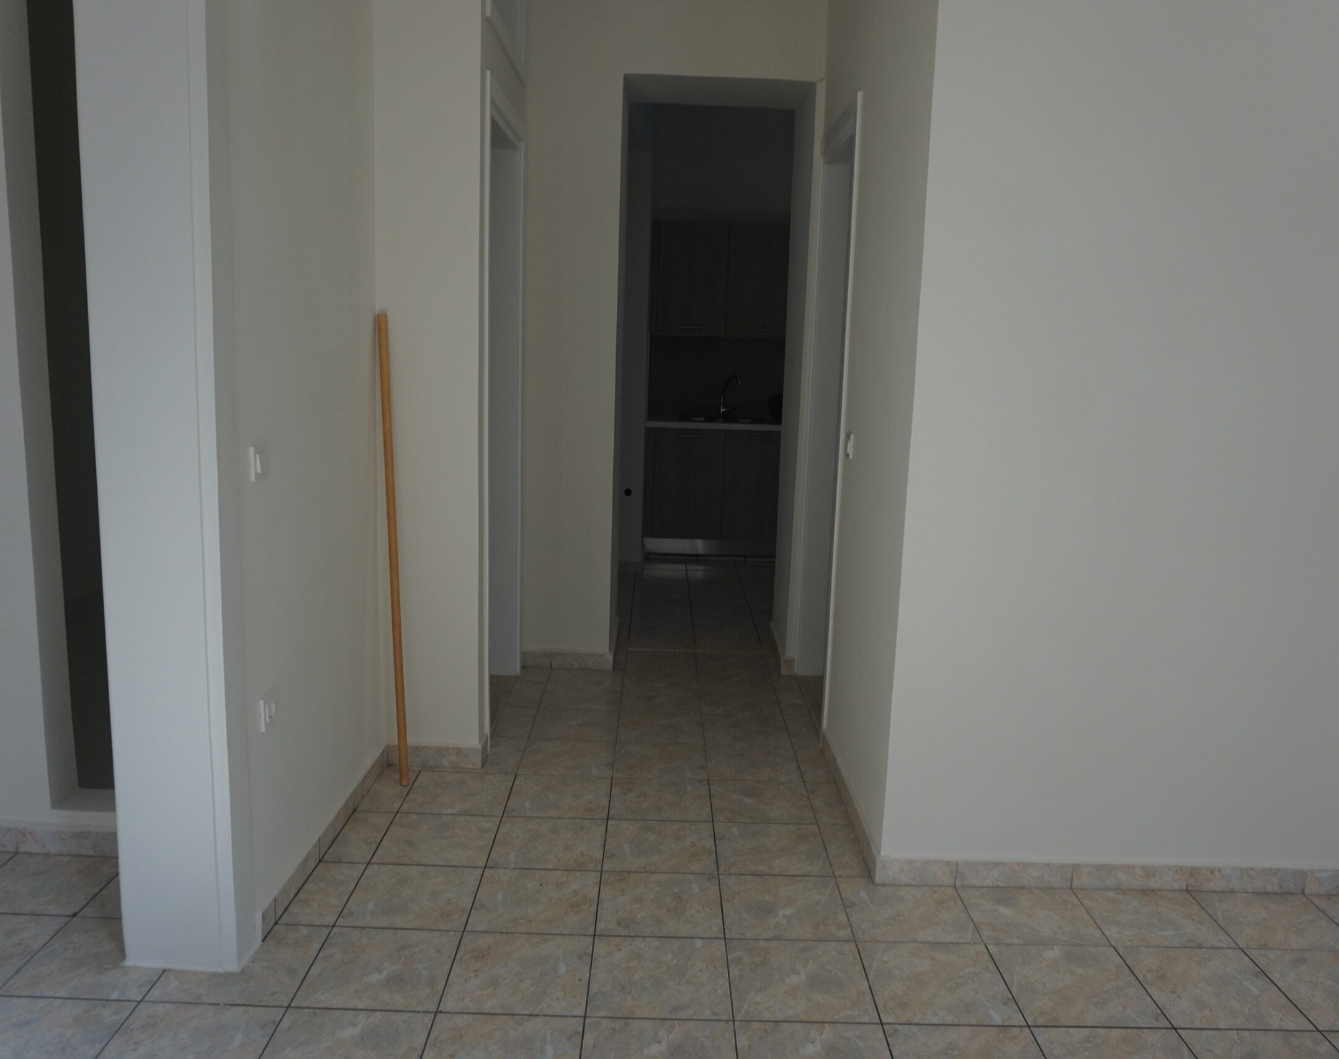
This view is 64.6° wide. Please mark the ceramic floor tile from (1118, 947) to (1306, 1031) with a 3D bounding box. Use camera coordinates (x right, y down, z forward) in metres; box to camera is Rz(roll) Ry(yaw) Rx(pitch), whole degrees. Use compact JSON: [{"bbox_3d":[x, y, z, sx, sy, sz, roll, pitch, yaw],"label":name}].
[{"bbox_3d":[1.208,1.027,2.368,0.307,0.011,0.307,2,10,-1],"label":"ceramic floor tile"}]

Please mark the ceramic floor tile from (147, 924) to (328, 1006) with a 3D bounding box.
[{"bbox_3d":[-1.008,1.028,2.479,0.326,0.010,0.326,2,10,-1],"label":"ceramic floor tile"}]

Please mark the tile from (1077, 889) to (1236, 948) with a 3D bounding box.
[{"bbox_3d":[1.209,0.978,2.653,0.307,0.011,0.273,2,10,-1],"label":"tile"}]

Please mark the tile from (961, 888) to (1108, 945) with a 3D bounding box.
[{"bbox_3d":[0.956,1.031,2.812,0.323,0.010,0.284,2,10,-1],"label":"tile"}]

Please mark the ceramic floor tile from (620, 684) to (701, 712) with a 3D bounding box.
[{"bbox_3d":[-0.033,0.714,4.434,0.326,0.010,0.326,2,10,-1],"label":"ceramic floor tile"}]

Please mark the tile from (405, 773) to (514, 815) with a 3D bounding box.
[{"bbox_3d":[-0.689,0.871,3.487,0.327,0.010,0.327,2,10,-1],"label":"tile"}]

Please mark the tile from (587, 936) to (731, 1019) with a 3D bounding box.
[{"bbox_3d":[-0.021,1.060,2.491,0.326,0.010,0.326,2,10,-1],"label":"tile"}]

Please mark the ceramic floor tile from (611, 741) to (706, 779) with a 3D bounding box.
[{"bbox_3d":[-0.031,0.830,3.785,0.323,0.010,0.323,2,10,-1],"label":"ceramic floor tile"}]

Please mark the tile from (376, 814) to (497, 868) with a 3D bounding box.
[{"bbox_3d":[-0.641,0.868,2.950,0.307,0.011,0.307,2,10,-1],"label":"tile"}]

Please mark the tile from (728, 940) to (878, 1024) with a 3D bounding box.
[{"bbox_3d":[0.288,1.002,2.350,0.307,0.011,0.307,2,10,-1],"label":"tile"}]

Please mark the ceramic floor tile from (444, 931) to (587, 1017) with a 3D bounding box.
[{"bbox_3d":[-0.329,0.983,2.344,0.307,0.011,0.307,2,10,-1],"label":"ceramic floor tile"}]

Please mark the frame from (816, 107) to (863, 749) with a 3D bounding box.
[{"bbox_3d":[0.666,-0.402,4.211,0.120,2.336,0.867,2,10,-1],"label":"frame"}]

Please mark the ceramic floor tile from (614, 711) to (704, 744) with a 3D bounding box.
[{"bbox_3d":[-0.033,0.773,4.108,0.323,0.010,0.323,2,10,-1],"label":"ceramic floor tile"}]

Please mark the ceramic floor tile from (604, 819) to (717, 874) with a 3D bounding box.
[{"bbox_3d":[-0.027,0.942,3.141,0.323,0.010,0.323,2,10,-1],"label":"ceramic floor tile"}]

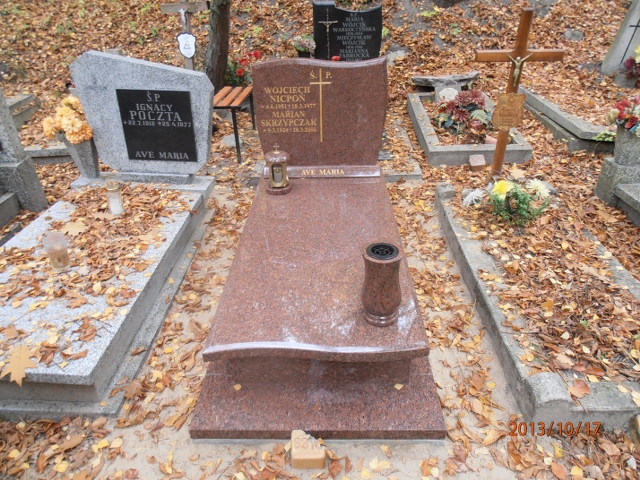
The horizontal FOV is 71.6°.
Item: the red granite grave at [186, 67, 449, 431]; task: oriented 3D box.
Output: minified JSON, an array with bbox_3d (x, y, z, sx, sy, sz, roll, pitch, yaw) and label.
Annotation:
[{"bbox_3d":[0.000,-0.224,2.209,0.910,1.030,2.020,0,30,1],"label":"red granite grave"}]

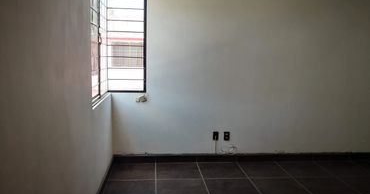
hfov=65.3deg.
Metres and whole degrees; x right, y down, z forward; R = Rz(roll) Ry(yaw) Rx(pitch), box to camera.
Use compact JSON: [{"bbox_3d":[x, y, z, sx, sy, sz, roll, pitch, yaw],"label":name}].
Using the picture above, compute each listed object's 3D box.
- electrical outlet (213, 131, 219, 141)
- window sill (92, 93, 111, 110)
[{"bbox_3d":[0.422,0.536,3.962,0.072,0.116,0.012,1,7,-6],"label":"electrical outlet"},{"bbox_3d":[-0.924,0.035,3.177,0.080,0.040,1.170,1,7,-6],"label":"window sill"}]

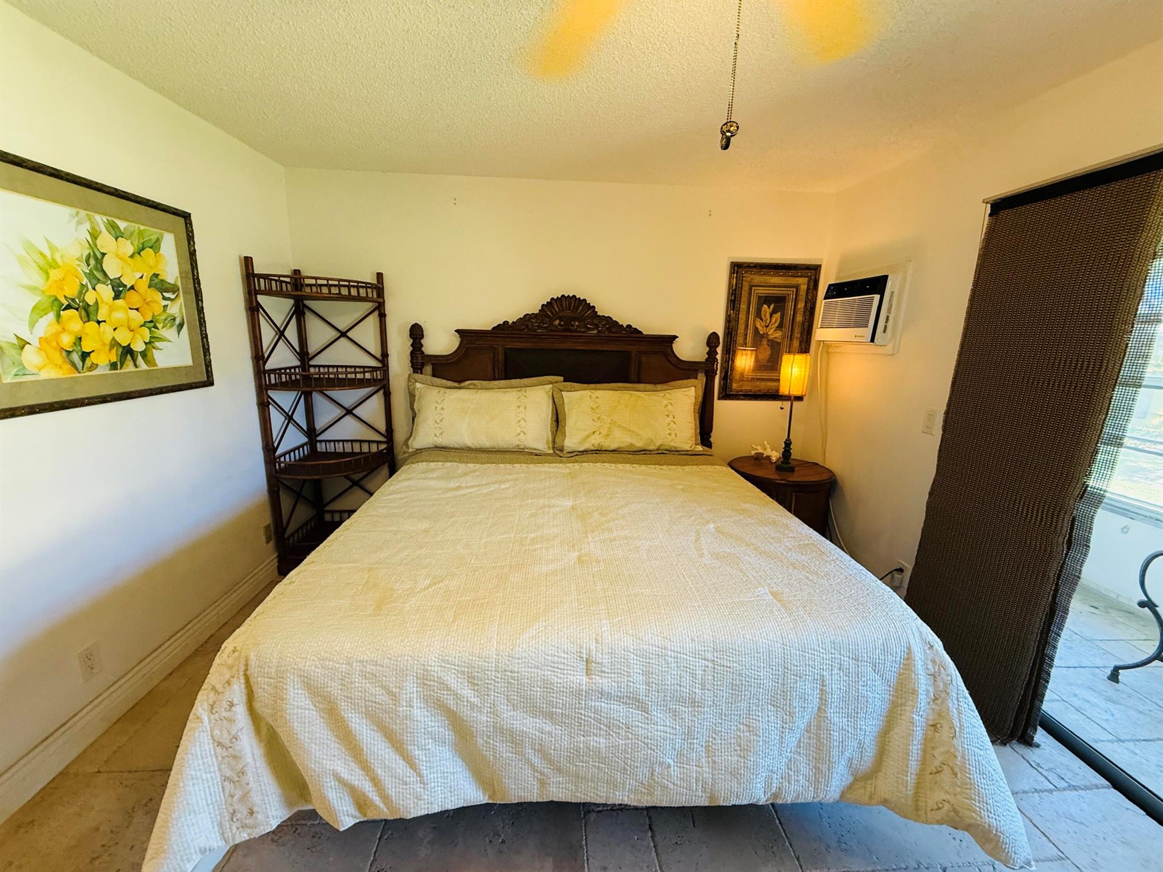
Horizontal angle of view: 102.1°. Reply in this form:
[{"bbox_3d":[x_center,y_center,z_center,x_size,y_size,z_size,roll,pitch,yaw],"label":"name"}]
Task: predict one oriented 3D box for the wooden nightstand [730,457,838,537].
[{"bbox_3d":[1.293,0.525,3.111,0.610,0.650,0.600,0,12,-4],"label":"wooden nightstand"}]

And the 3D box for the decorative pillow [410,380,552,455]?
[{"bbox_3d":[-0.620,-0.126,2.949,0.920,0.470,0.190,0,-8,-4],"label":"decorative pillow"}]

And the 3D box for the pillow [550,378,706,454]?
[{"bbox_3d":[0.313,-0.124,3.048,0.980,0.480,0.190,0,-8,-4],"label":"pillow"}]

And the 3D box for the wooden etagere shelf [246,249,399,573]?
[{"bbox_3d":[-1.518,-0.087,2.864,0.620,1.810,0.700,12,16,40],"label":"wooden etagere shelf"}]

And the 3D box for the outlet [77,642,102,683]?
[{"bbox_3d":[-1.714,0.786,1.650,0.010,0.116,0.073,0,12,-4],"label":"outlet"}]

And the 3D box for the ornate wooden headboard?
[{"bbox_3d":[-0.099,-0.072,3.202,2.040,1.700,0.100,0,12,-4],"label":"ornate wooden headboard"}]

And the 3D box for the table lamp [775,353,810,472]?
[{"bbox_3d":[1.321,-0.160,2.963,0.160,0.745,0.160,0,12,-4],"label":"table lamp"}]

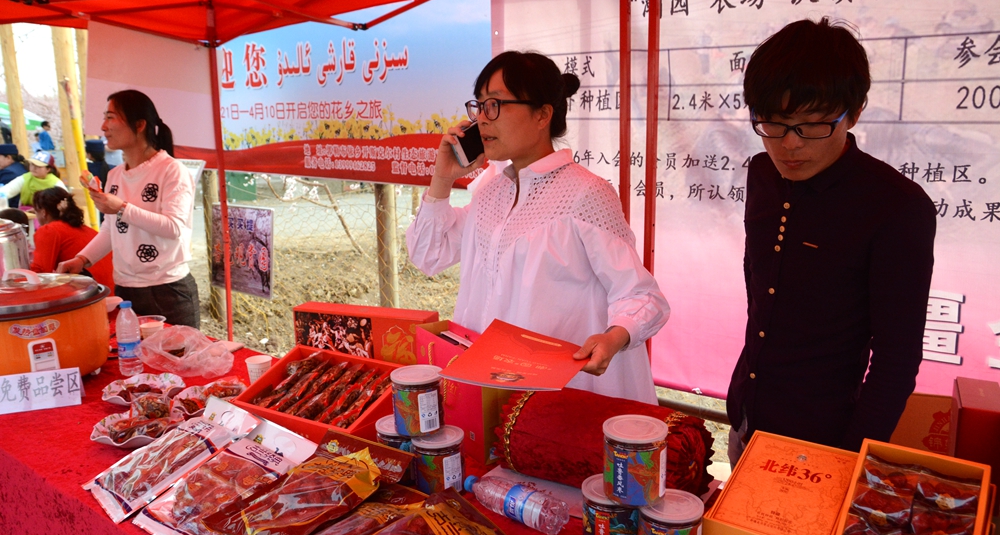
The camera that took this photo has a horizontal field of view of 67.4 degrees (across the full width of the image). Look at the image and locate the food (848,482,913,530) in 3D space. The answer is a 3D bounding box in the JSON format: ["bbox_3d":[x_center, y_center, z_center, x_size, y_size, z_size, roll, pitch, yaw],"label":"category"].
[{"bbox_3d":[0.645,0.407,1.272,0.090,0.035,0.100,6,12,32],"label":"food"}]

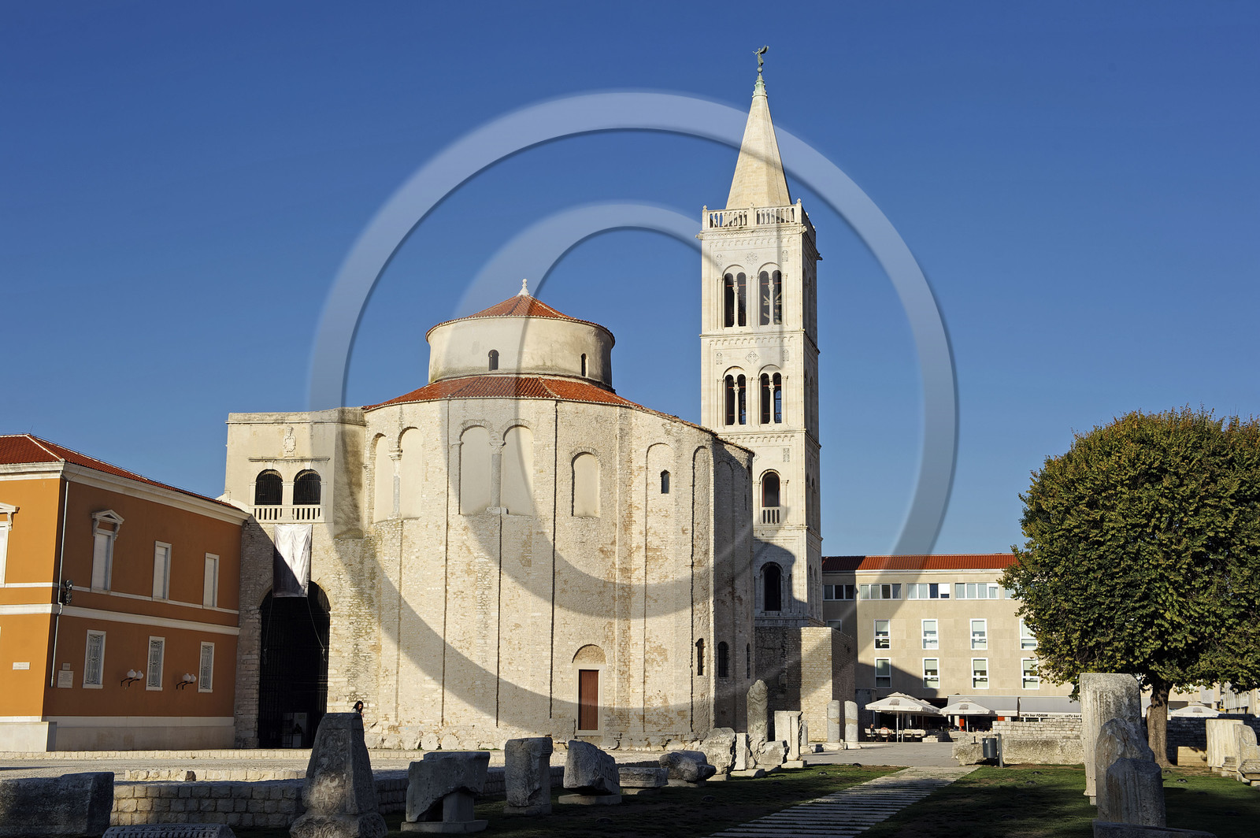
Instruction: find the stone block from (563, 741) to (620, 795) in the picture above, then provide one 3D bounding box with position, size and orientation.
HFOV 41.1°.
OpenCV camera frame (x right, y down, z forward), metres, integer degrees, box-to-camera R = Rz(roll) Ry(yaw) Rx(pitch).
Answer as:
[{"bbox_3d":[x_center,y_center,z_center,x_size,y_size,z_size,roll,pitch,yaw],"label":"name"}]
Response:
[{"bbox_3d":[-0.680,6.021,29.000,0.600,0.900,1.000,-4,-11,25],"label":"stone block"}]

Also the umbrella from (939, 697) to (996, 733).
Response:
[{"bbox_3d":[26.609,23.683,132.000,3.850,3.350,3.850,-3,-11,19],"label":"umbrella"}]

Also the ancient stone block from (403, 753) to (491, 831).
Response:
[{"bbox_3d":[-2.926,5.918,26.700,1.097,1.203,0.877,-2,-11,15],"label":"ancient stone block"}]

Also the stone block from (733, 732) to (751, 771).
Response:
[{"bbox_3d":[2.742,8.124,41.000,0.340,0.933,0.450,-3,-11,18],"label":"stone block"}]

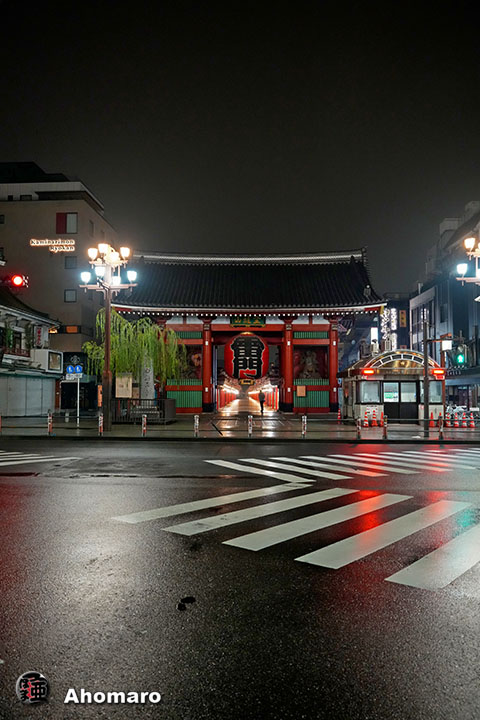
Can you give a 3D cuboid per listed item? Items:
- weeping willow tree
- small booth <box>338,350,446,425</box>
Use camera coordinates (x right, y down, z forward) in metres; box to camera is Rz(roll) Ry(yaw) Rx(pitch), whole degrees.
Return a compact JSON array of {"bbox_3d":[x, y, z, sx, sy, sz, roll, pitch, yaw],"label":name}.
[{"bbox_3d":[-5.300,0.261,28.140,5.100,5.700,4.600,0,-4,3],"label":"weeping willow tree"},{"bbox_3d":[7.500,1.379,28.069,3.950,3.500,5.000,0,-4,1],"label":"small booth"}]

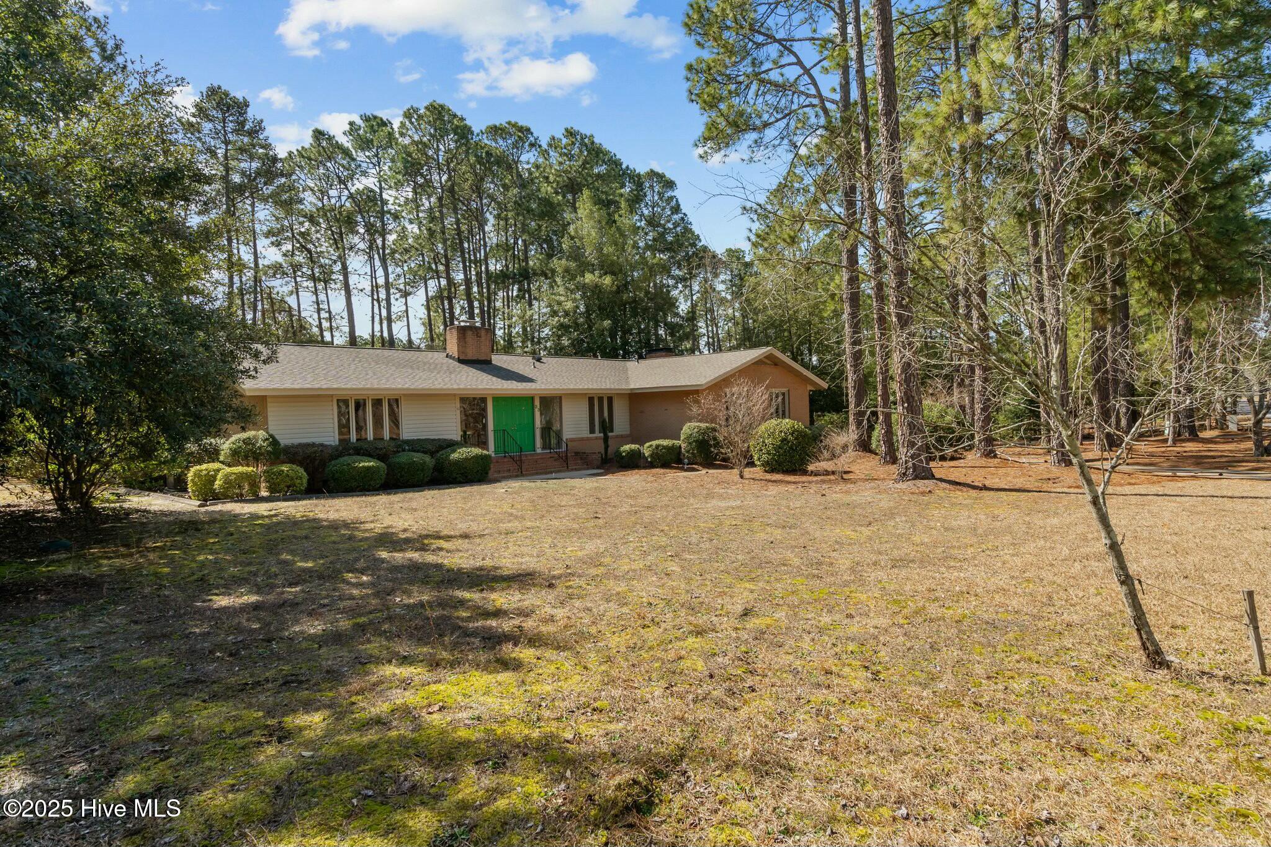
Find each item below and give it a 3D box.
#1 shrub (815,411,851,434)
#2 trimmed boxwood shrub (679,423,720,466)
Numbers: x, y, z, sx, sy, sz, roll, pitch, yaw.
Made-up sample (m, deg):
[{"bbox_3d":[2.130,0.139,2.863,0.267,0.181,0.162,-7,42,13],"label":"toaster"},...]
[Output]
[{"bbox_3d":[9.485,0.095,30.500,1.900,1.400,1.700,-1,1,17],"label":"shrub"},{"bbox_3d":[2.346,0.740,23.100,1.420,1.550,1.380,-1,1,6],"label":"trimmed boxwood shrub"}]

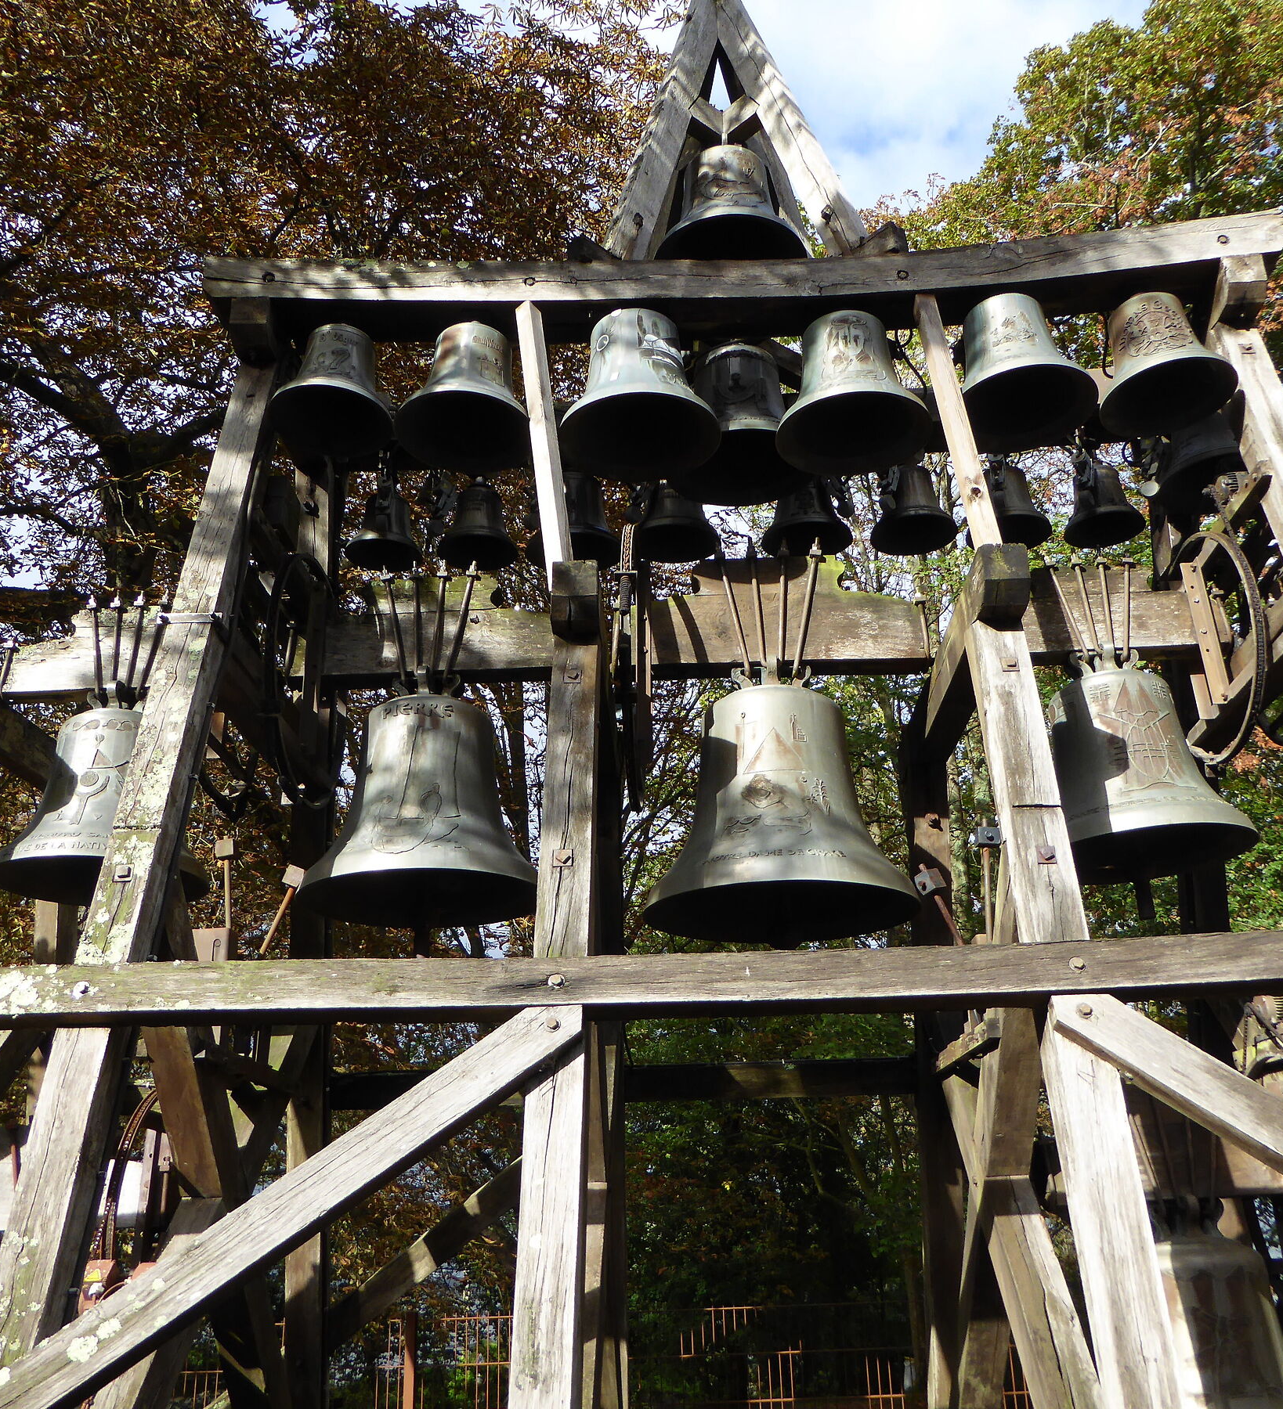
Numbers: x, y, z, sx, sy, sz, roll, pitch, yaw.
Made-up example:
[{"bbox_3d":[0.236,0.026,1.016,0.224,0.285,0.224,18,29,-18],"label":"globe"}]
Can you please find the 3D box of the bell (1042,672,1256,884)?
[{"bbox_3d":[1.942,0.255,5.221,0.829,0.717,0.829,-2,-22,1],"label":"bell"}]

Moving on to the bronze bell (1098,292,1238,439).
[{"bbox_3d":[2.276,-1.552,5.734,0.564,0.486,0.564,-2,-22,2],"label":"bronze bell"}]

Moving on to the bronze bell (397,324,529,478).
[{"bbox_3d":[-0.766,-1.398,5.658,0.579,0.521,0.579,-2,-22,1],"label":"bronze bell"}]

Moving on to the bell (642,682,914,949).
[{"bbox_3d":[0.583,0.454,5.741,1.185,0.965,1.185,-1,-22,1],"label":"bell"}]

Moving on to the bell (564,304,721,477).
[{"bbox_3d":[-0.009,-1.407,5.633,0.686,0.618,0.686,-2,-22,1],"label":"bell"}]

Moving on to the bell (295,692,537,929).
[{"bbox_3d":[-0.853,0.390,5.209,0.978,0.807,0.978,-2,-22,2],"label":"bell"}]

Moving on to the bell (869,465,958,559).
[{"bbox_3d":[1.294,-0.973,6.263,0.405,0.365,0.405,-2,-22,1],"label":"bell"}]

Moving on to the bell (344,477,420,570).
[{"bbox_3d":[-1.240,-0.861,6.315,0.354,0.318,0.354,-2,-22,1],"label":"bell"}]

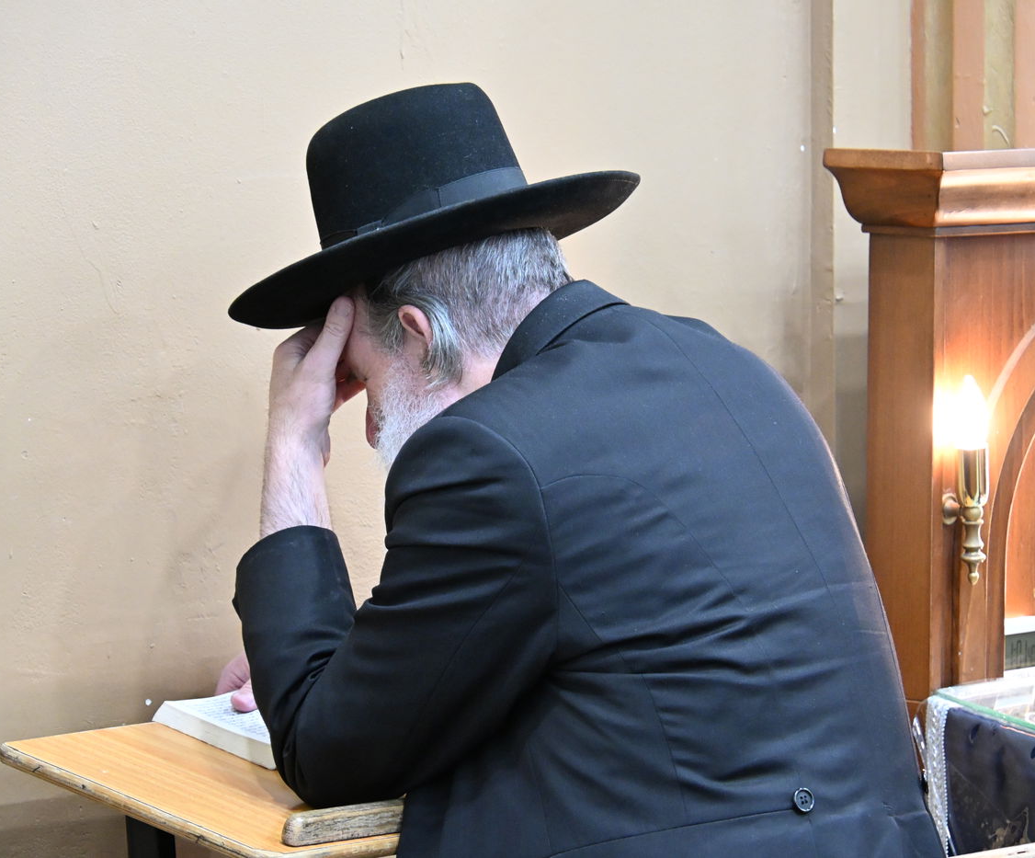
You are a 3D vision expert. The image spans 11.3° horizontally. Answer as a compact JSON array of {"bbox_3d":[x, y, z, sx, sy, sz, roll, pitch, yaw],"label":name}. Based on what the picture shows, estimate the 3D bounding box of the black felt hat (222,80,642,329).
[{"bbox_3d":[-0.093,-0.219,4.729,0.395,0.150,0.365,-24,-10,35],"label":"black felt hat"}]

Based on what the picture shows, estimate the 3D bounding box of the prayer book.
[{"bbox_3d":[-0.190,0.269,4.895,0.235,0.030,0.175,-5,17,-42],"label":"prayer book"}]

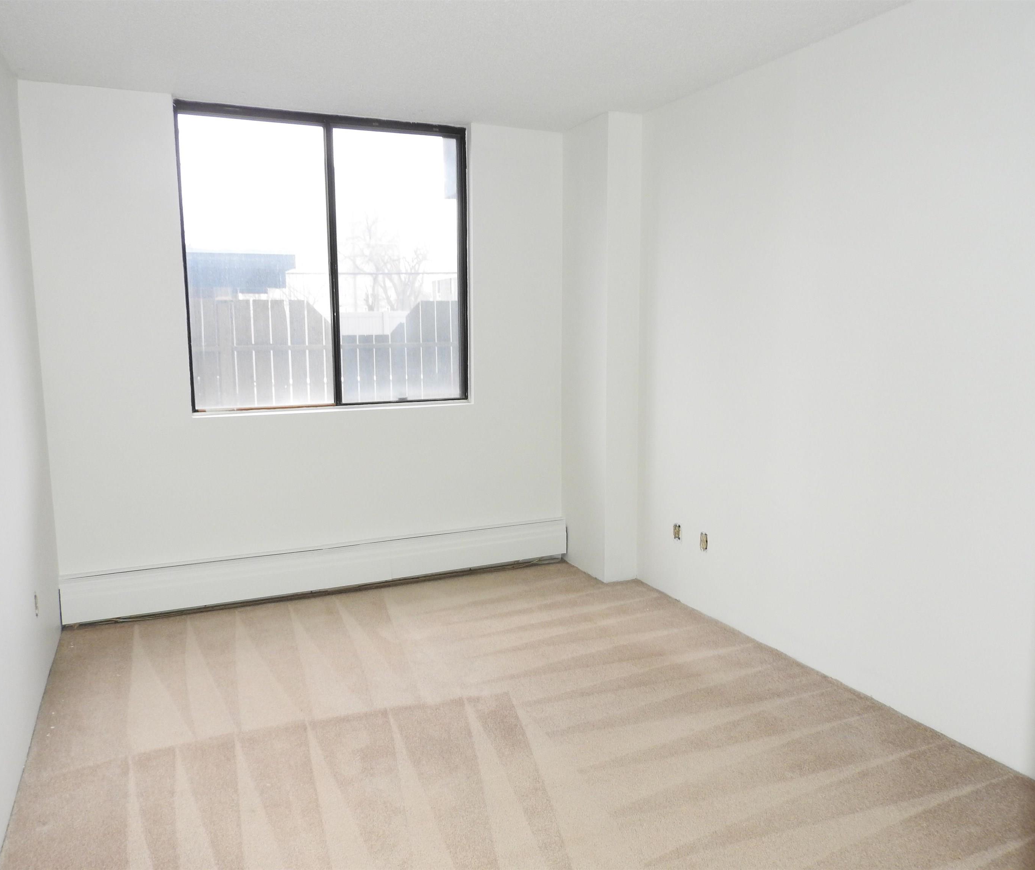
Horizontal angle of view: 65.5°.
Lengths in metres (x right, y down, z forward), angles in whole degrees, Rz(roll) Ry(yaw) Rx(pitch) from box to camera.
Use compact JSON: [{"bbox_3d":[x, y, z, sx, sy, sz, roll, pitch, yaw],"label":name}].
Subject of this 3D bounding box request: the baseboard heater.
[{"bbox_3d":[-0.901,0.675,4.184,2.580,0.217,0.070,-4,9,-24],"label":"baseboard heater"}]

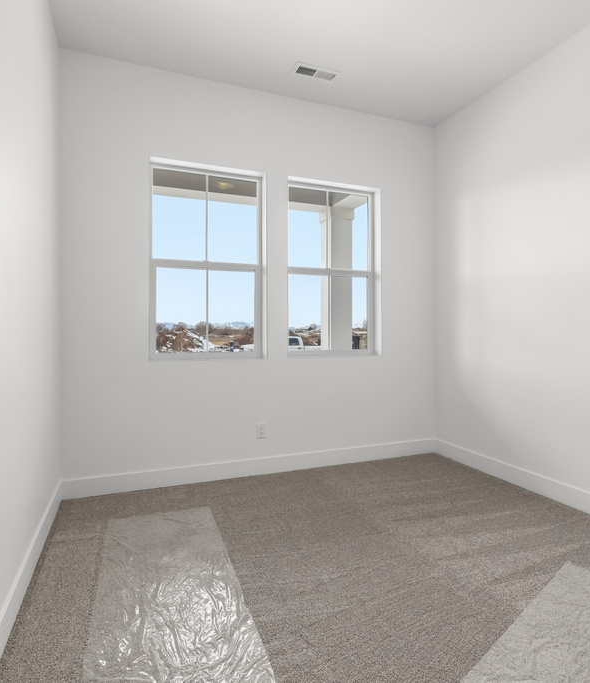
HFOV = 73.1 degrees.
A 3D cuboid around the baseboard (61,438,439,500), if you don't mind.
[{"bbox_3d":[-0.135,0.983,3.175,3.040,0.131,0.016,0,1,-20],"label":"baseboard"}]

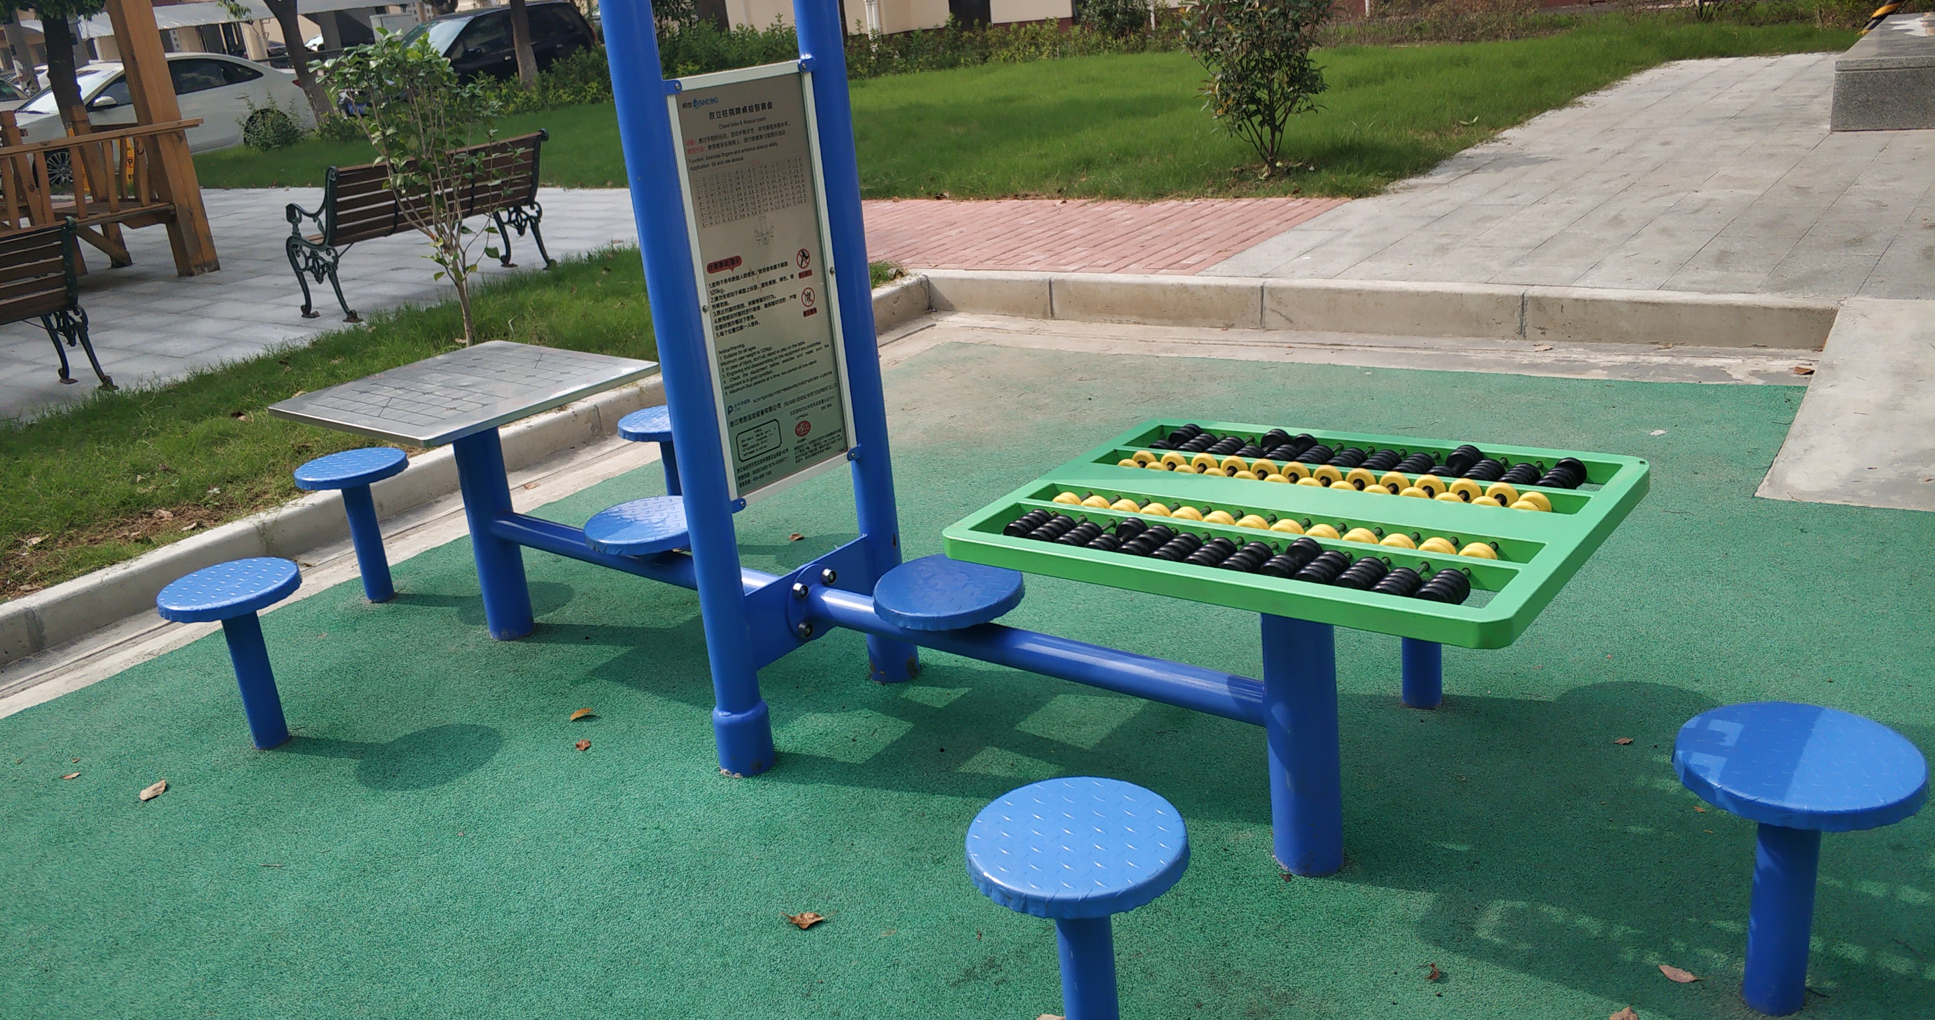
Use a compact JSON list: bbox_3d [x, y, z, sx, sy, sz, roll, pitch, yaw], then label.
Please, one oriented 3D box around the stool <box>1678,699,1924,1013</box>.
[{"bbox_3d":[1.118,0.506,2.060,0.296,0.388,0.296,9,24,36],"label":"stool"}]

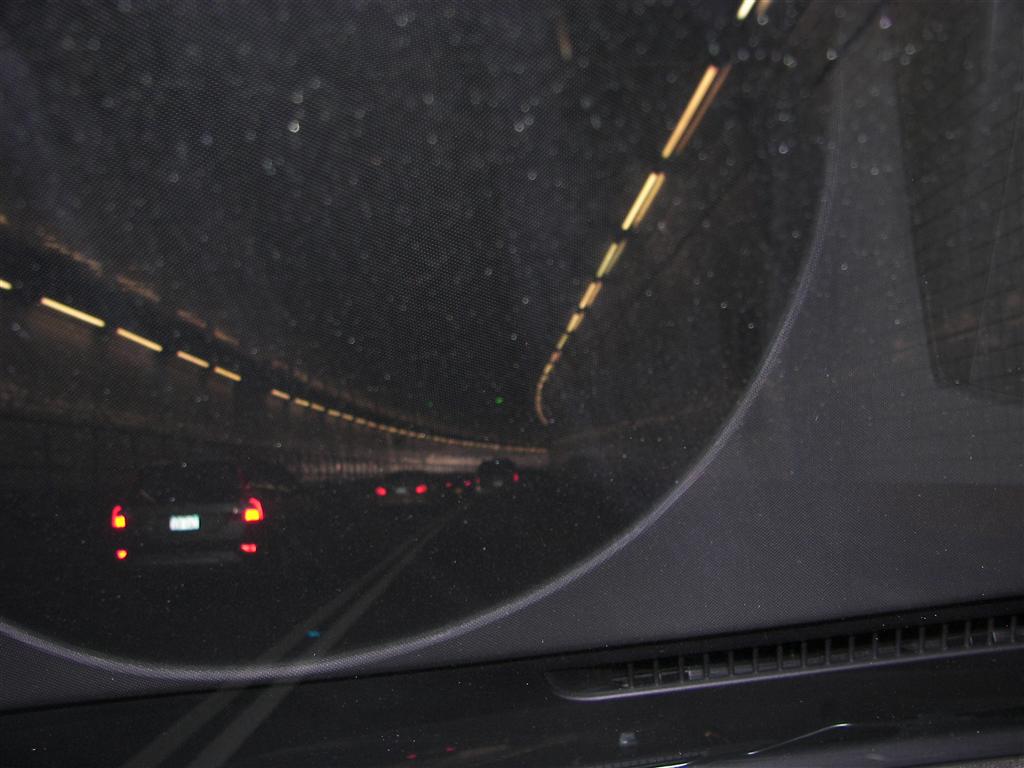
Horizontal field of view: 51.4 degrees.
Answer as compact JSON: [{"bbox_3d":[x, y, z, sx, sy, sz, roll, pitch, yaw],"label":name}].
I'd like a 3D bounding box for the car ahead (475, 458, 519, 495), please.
[{"bbox_3d":[-0.521,4.303,46.648,1.900,1.780,4.700,-4,-5,2],"label":"car ahead"}]

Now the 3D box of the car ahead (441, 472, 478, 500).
[{"bbox_3d":[-3.009,6.231,65.958,1.800,1.500,4.600,-4,-5,4],"label":"car ahead"}]

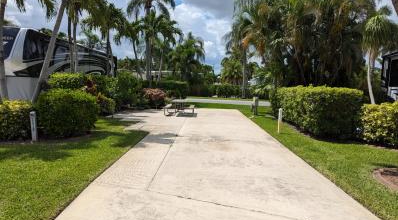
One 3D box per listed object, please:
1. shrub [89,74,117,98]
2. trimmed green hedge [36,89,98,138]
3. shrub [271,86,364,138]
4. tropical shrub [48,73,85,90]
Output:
[{"bbox_3d":[-5.237,-0.852,14.989,1.450,1.950,1.300,0,6,0],"label":"shrub"},{"bbox_3d":[-4.457,0.063,9.298,1.850,1.400,1.700,0,5,0],"label":"trimmed green hedge"},{"bbox_3d":[4.100,-0.142,10.437,1.300,1.430,4.800,0,6,0],"label":"shrub"},{"bbox_3d":[-5.755,-0.523,12.005,1.600,2.050,1.600,0,5,0],"label":"tropical shrub"}]

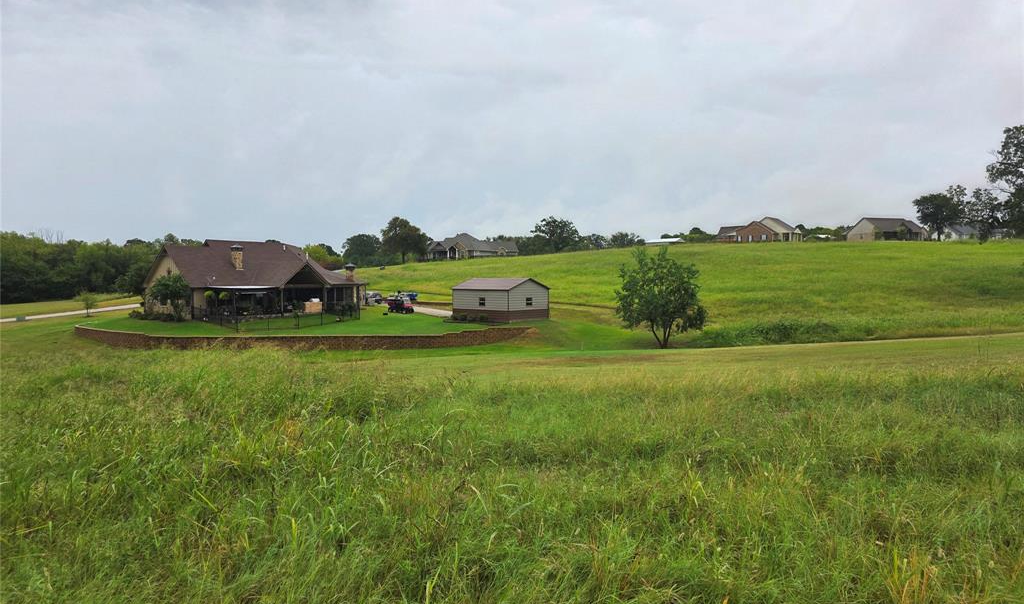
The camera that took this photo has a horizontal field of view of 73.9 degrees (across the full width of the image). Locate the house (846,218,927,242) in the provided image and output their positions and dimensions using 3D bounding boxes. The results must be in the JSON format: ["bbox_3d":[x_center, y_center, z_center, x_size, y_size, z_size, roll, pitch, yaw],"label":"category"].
[{"bbox_3d":[101.128,-19.406,183.384,14.500,6.450,14.000,0,2,0],"label":"house"}]

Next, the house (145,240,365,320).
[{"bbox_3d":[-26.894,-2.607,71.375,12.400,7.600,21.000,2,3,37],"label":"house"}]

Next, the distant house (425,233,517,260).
[{"bbox_3d":[-11.699,-16.364,201.516,26.000,8.130,15.500,0,2,0],"label":"distant house"}]

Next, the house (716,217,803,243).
[{"bbox_3d":[68.250,-19.549,185.380,20.500,7.200,15.000,0,2,9],"label":"house"}]

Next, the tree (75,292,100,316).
[{"bbox_3d":[-43.813,0.154,70.059,2.400,2.680,2.400,0,2,0],"label":"tree"}]

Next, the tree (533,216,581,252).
[{"bbox_3d":[13.367,-19.975,204.377,14.000,11.380,13.000,0,2,0],"label":"tree"}]

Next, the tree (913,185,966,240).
[{"bbox_3d":[109.479,-22.792,174.245,13.200,14.530,12.500,0,2,0],"label":"tree"}]

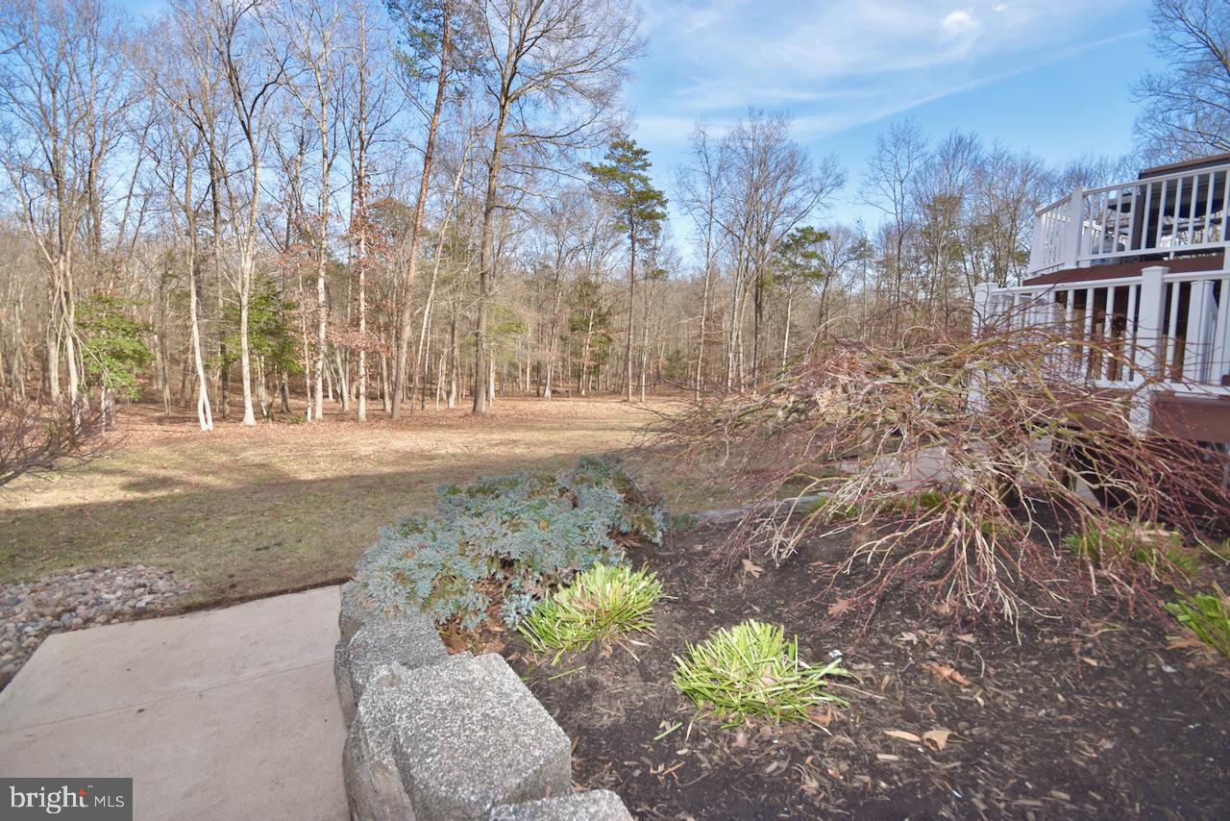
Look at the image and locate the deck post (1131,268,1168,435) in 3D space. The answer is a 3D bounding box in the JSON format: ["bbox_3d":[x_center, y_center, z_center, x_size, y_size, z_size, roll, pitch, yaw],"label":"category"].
[{"bbox_3d":[4.080,-0.446,3.917,0.120,1.269,0.120,-4,7,-34],"label":"deck post"}]

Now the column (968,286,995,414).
[{"bbox_3d":[3.469,-0.576,4.837,0.120,1.221,0.120,-4,7,-34],"label":"column"}]

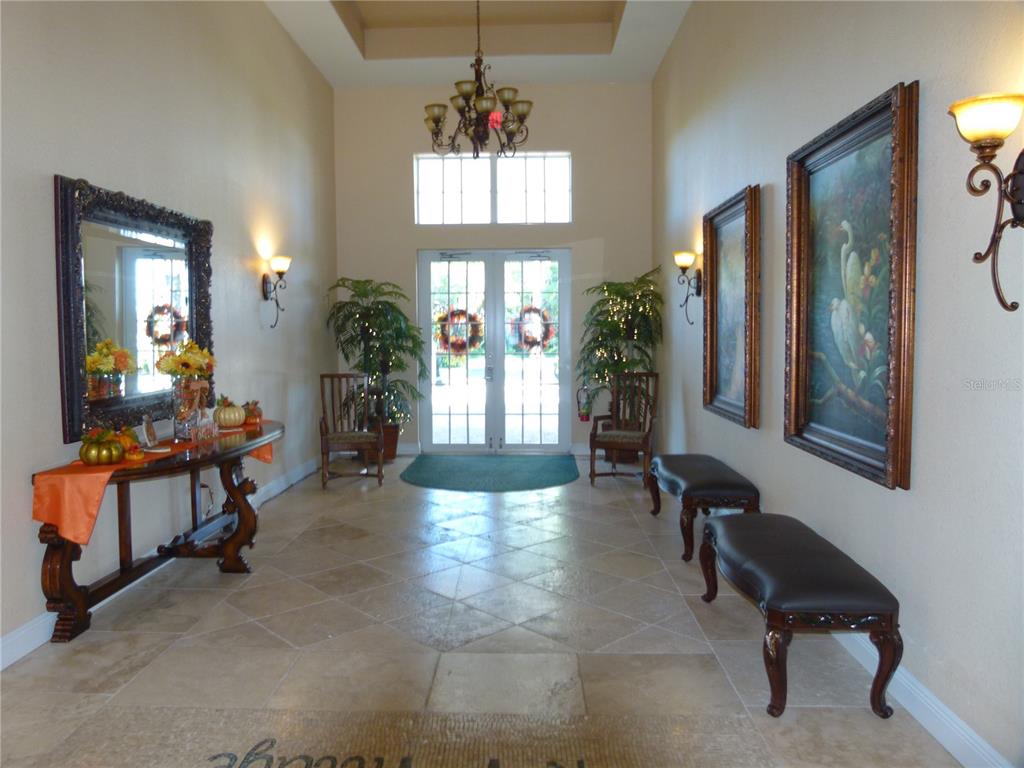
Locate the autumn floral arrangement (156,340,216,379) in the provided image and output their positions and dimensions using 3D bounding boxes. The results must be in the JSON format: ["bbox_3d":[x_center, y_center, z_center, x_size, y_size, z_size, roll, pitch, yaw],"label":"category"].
[{"bbox_3d":[-1.952,-0.155,4.469,0.360,0.230,0.310,-3,5,-26],"label":"autumn floral arrangement"}]

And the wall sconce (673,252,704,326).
[{"bbox_3d":[1.468,-0.798,6.199,0.216,0.613,0.196,0,4,2],"label":"wall sconce"}]

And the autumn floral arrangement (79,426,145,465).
[{"bbox_3d":[-2.030,0.303,3.762,0.285,0.180,0.220,-3,5,-28],"label":"autumn floral arrangement"}]

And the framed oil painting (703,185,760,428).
[{"bbox_3d":[1.511,-0.513,5.166,0.075,1.497,1.206,0,4,2],"label":"framed oil painting"}]

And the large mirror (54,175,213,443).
[{"bbox_3d":[-2.170,-0.426,4.429,0.140,1.330,1.490,-1,4,1],"label":"large mirror"}]

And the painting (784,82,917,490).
[{"bbox_3d":[1.462,-0.394,3.306,0.075,1.492,1.176,0,4,2],"label":"painting"}]

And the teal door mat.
[{"bbox_3d":[-0.238,0.916,7.856,1.870,0.012,2.000,-1,4,1],"label":"teal door mat"}]

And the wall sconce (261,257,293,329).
[{"bbox_3d":[-2.054,-0.789,6.431,0.250,0.620,0.200,-1,4,1],"label":"wall sconce"}]

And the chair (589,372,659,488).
[{"bbox_3d":[1.107,0.431,7.186,0.570,1.050,0.600,1,4,20],"label":"chair"}]

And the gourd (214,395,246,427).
[{"bbox_3d":[-1.924,0.178,5.074,0.217,0.217,0.206,0,4,2],"label":"gourd"}]

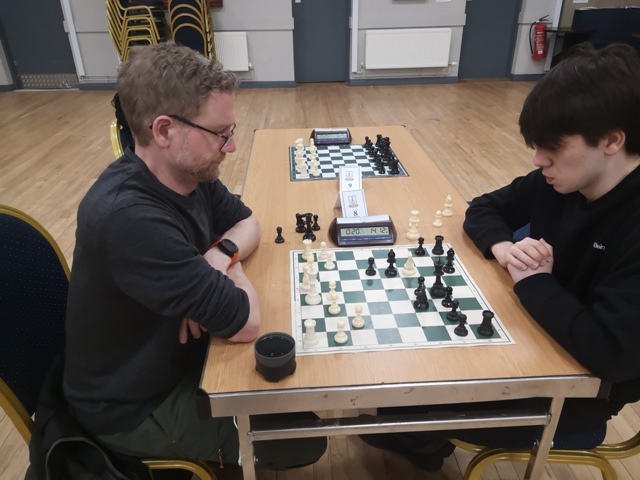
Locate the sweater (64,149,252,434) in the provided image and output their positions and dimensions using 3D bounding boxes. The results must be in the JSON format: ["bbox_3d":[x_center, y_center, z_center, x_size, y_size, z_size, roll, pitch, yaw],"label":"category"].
[{"bbox_3d":[-0.390,0.085,1.256,0.482,0.637,0.546,-2,27,-3],"label":"sweater"}]

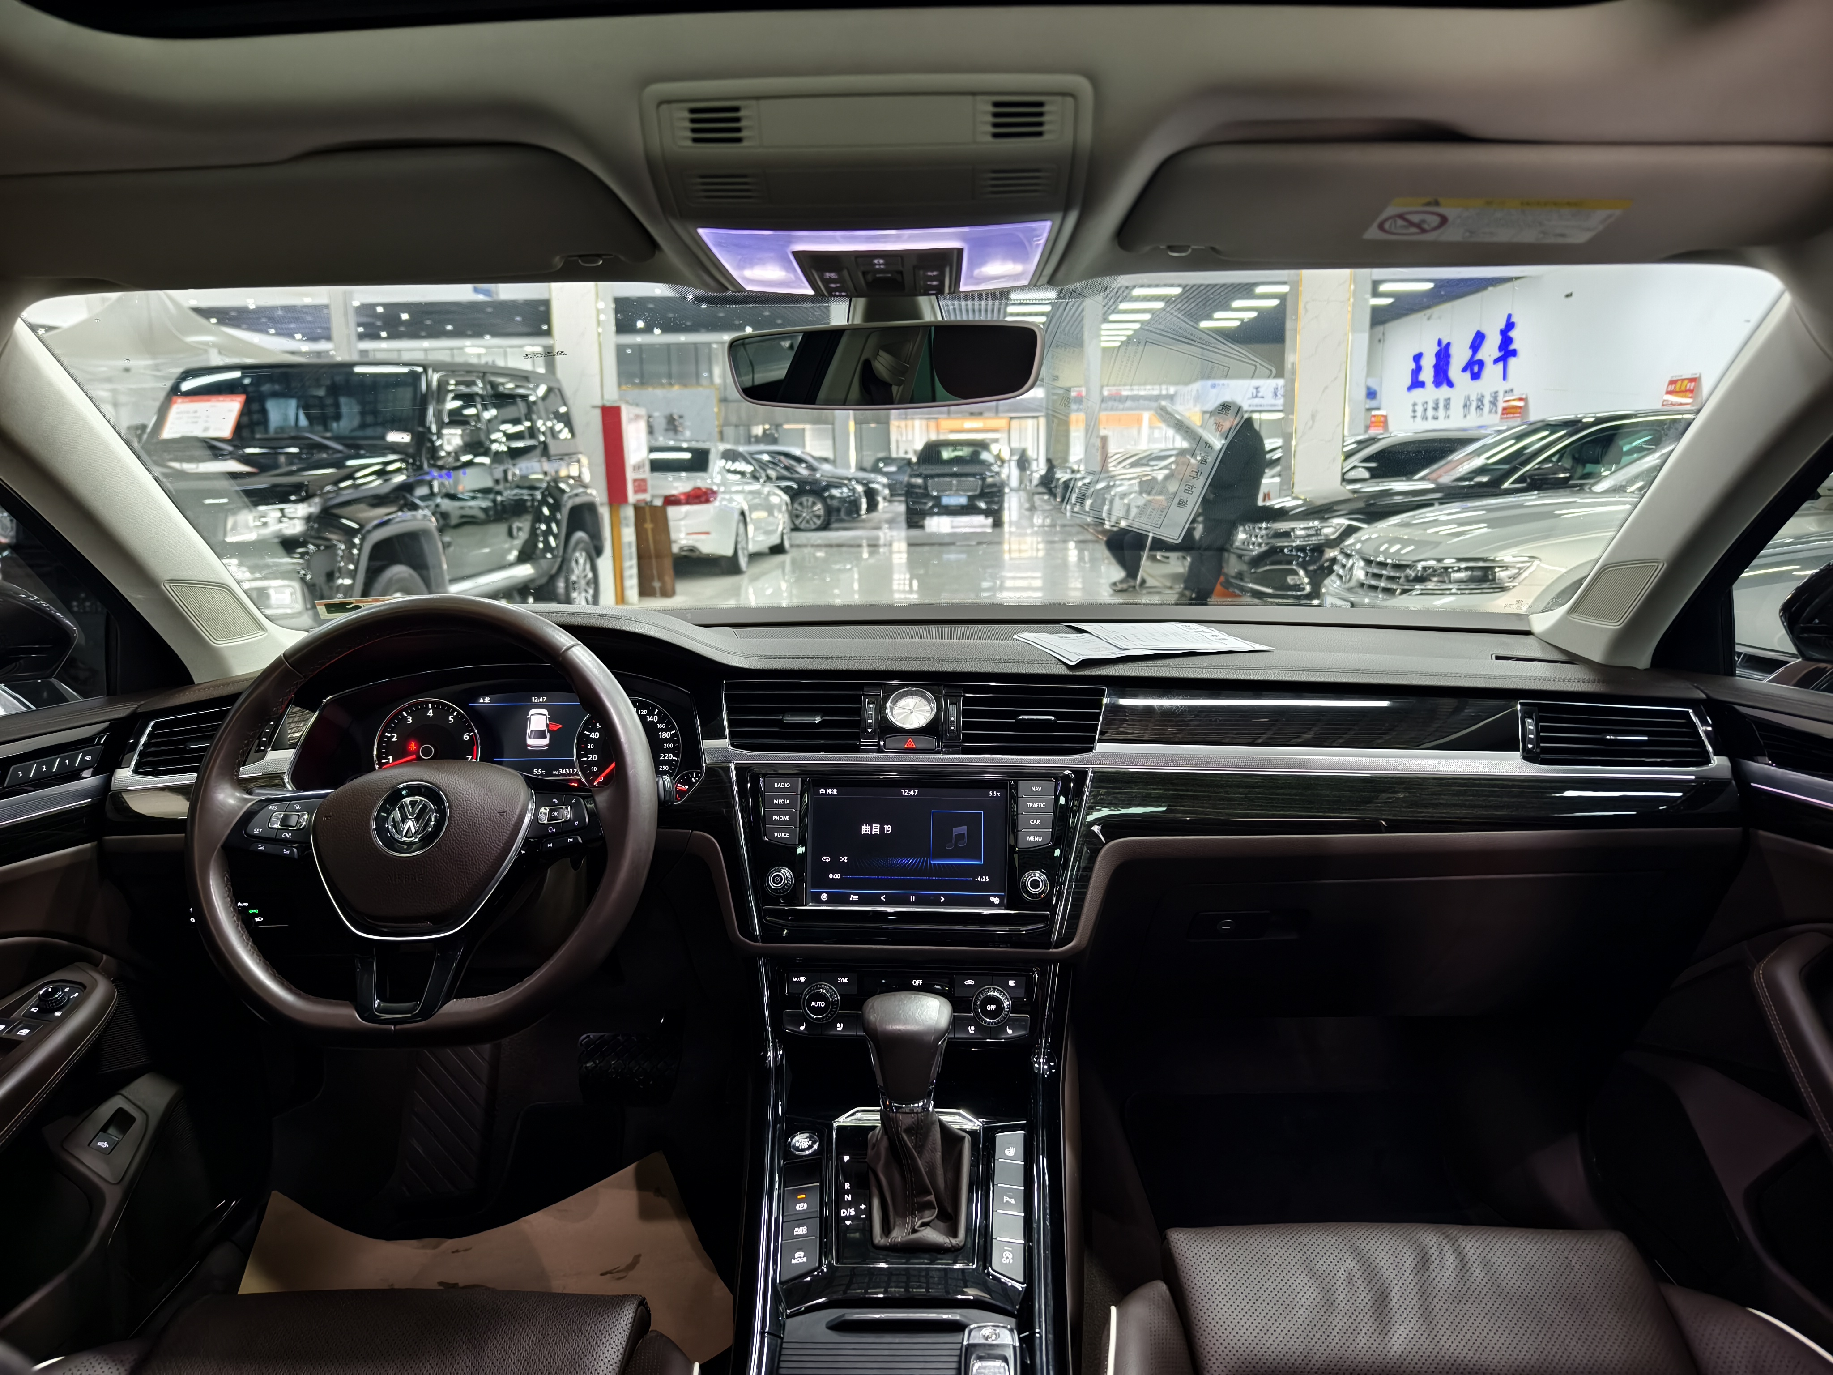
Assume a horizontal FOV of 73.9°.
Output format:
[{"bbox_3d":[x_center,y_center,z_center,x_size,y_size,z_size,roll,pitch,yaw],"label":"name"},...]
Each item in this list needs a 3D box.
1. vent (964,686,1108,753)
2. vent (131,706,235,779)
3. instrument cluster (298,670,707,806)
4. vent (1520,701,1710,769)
[{"bbox_3d":[0.107,0.029,1.110,0.130,0.062,0.040,0,-2,4],"label":"vent"},{"bbox_3d":[-0.611,0.045,1.055,0.120,0.060,0.040,0,-2,-18],"label":"vent"},{"bbox_3d":[-0.379,0.043,1.105,0.357,0.120,0.070,0,-7,-3],"label":"instrument cluster"},{"bbox_3d":[0.620,0.042,1.080,0.158,0.058,0.040,0,-2,9],"label":"vent"}]

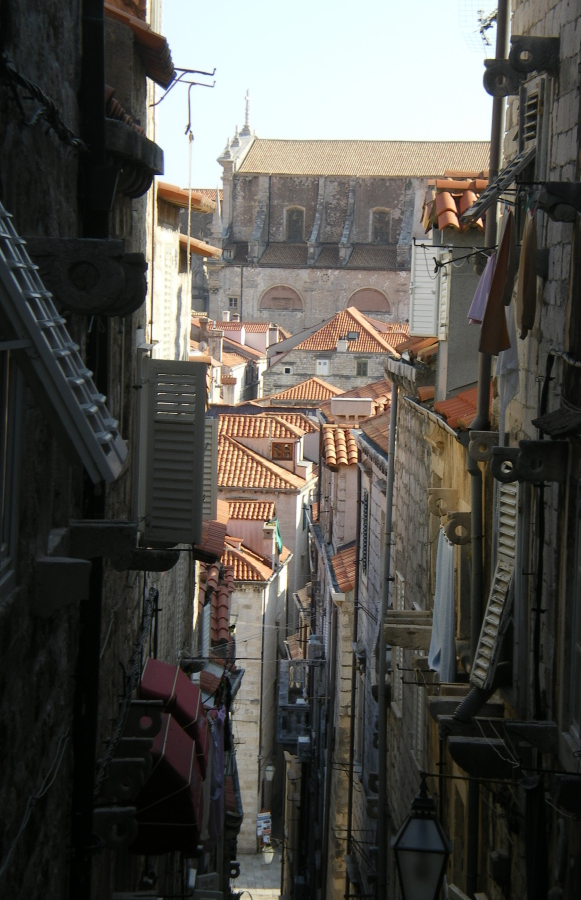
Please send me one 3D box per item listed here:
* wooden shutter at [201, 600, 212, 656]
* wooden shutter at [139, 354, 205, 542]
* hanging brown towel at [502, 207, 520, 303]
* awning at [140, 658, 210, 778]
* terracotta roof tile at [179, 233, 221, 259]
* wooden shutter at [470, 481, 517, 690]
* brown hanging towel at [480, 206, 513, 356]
[{"bbox_3d":[-1.462,3.257,42.000,0.050,1.220,0.650,2,2,7],"label":"wooden shutter"},{"bbox_3d":[-0.870,0.019,18.300,0.500,1.400,0.050,3,2,29],"label":"wooden shutter"},{"bbox_3d":[1.543,-1.360,17.000,0.100,0.710,0.300,2,2,-1],"label":"hanging brown towel"},{"bbox_3d":[-0.994,2.323,21.000,0.550,0.760,2.000,2,2,-1],"label":"awning"},{"bbox_3d":[-1.340,-3.037,36.000,0.660,0.130,0.280,23,1,-2],"label":"terracotta roof tile"},{"bbox_3d":[1.473,0.952,17.500,0.220,1.530,0.580,1,2,-8],"label":"wooden shutter"},{"bbox_3d":[1.441,-1.185,17.000,0.180,1.030,0.350,2,2,-1],"label":"brown hanging towel"}]

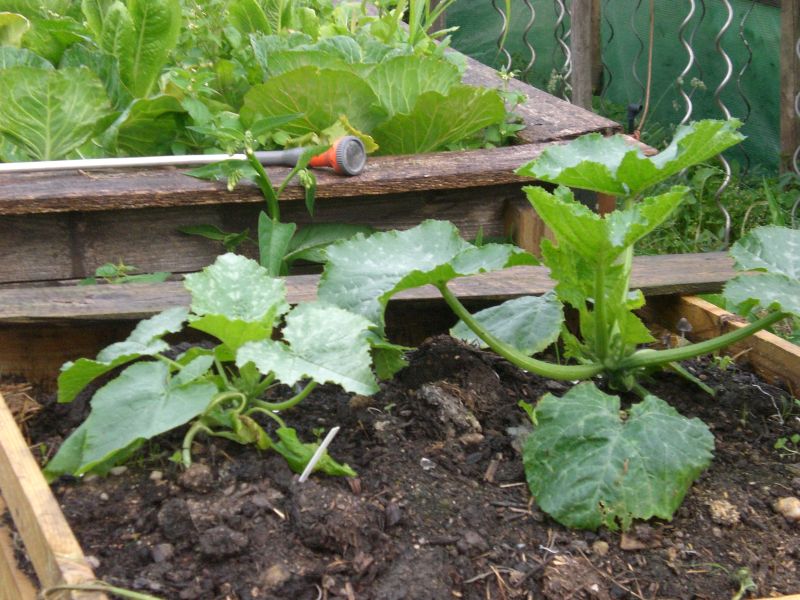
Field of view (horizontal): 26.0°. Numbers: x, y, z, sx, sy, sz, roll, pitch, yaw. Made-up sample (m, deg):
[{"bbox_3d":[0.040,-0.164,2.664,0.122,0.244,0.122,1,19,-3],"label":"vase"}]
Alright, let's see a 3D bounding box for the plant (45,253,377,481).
[{"bbox_3d":[-0.247,0.065,2.360,0.430,0.215,0.400,0,18,0],"label":"plant"}]

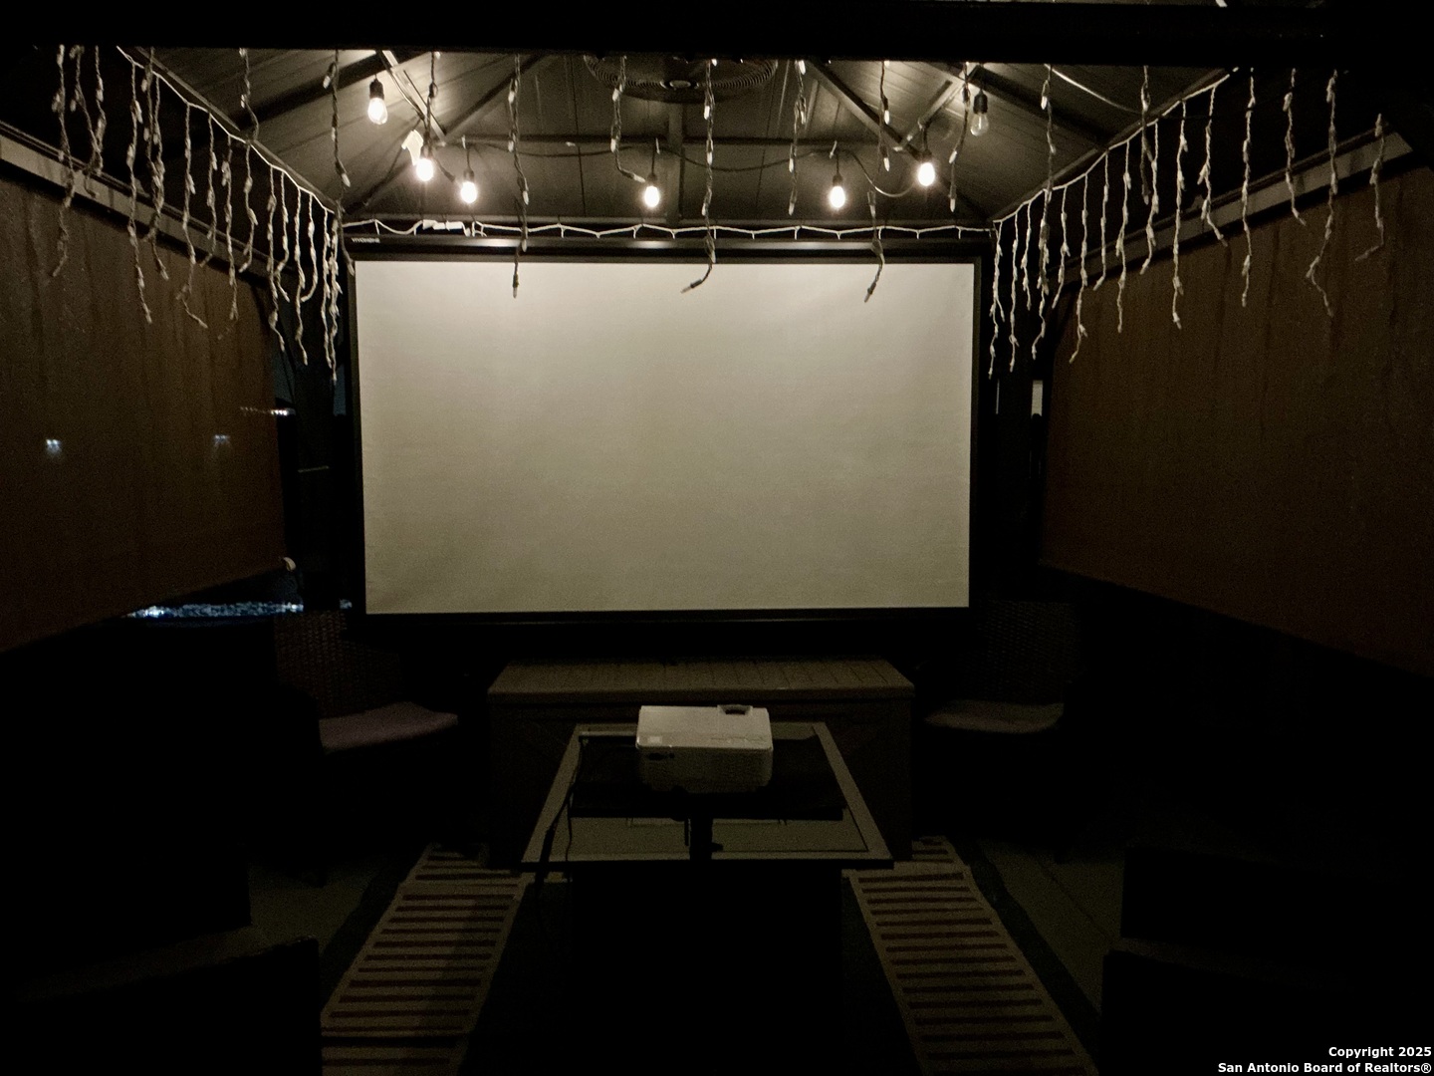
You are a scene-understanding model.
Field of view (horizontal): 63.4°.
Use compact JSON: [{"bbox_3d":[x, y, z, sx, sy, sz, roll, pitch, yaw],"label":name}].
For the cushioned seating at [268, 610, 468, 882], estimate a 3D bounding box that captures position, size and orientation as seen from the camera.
[{"bbox_3d":[-1.254,0.676,4.028,0.600,0.800,0.580,-4,6,-41],"label":"cushioned seating"}]

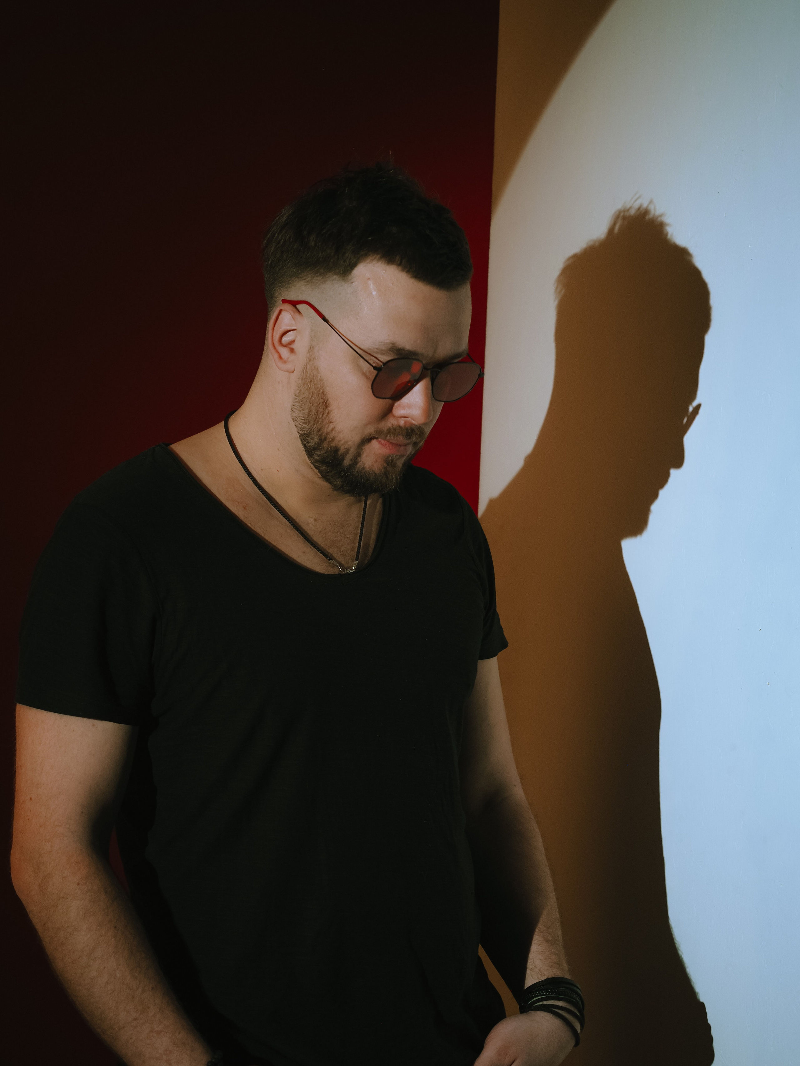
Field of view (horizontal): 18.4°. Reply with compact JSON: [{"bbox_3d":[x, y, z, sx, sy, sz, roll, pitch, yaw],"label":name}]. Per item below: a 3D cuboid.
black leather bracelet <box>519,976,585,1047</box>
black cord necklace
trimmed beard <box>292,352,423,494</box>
[{"bbox_3d":[0.136,0.434,2.230,0.065,0.045,0.060,5,-24,2],"label":"black leather bracelet"},{"bbox_3d":[-0.084,-0.041,2.200,0.145,0.150,0.145,0,3,-33],"label":"black cord necklace"},{"bbox_3d":[-0.024,-0.101,2.150,0.138,0.113,0.102,-1,21,-44],"label":"trimmed beard"}]

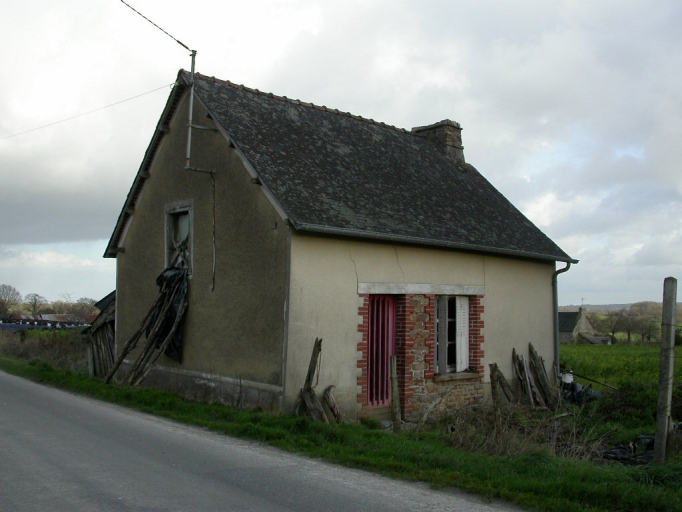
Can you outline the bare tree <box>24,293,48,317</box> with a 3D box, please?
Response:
[{"bbox_3d":[-77.253,12.558,190.000,5.800,6.400,5.800,2,-4,-22],"label":"bare tree"}]

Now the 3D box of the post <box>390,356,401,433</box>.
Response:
[{"bbox_3d":[0.786,1.984,10.736,0.095,1.079,0.095,1,-5,-41],"label":"post"}]

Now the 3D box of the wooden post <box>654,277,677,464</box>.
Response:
[{"bbox_3d":[3.613,1.270,8.335,0.110,2.078,0.110,6,-3,-41],"label":"wooden post"}]

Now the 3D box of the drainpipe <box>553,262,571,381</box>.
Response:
[{"bbox_3d":[4.773,1.389,16.091,0.100,2.531,0.400,4,-5,-41],"label":"drainpipe"}]

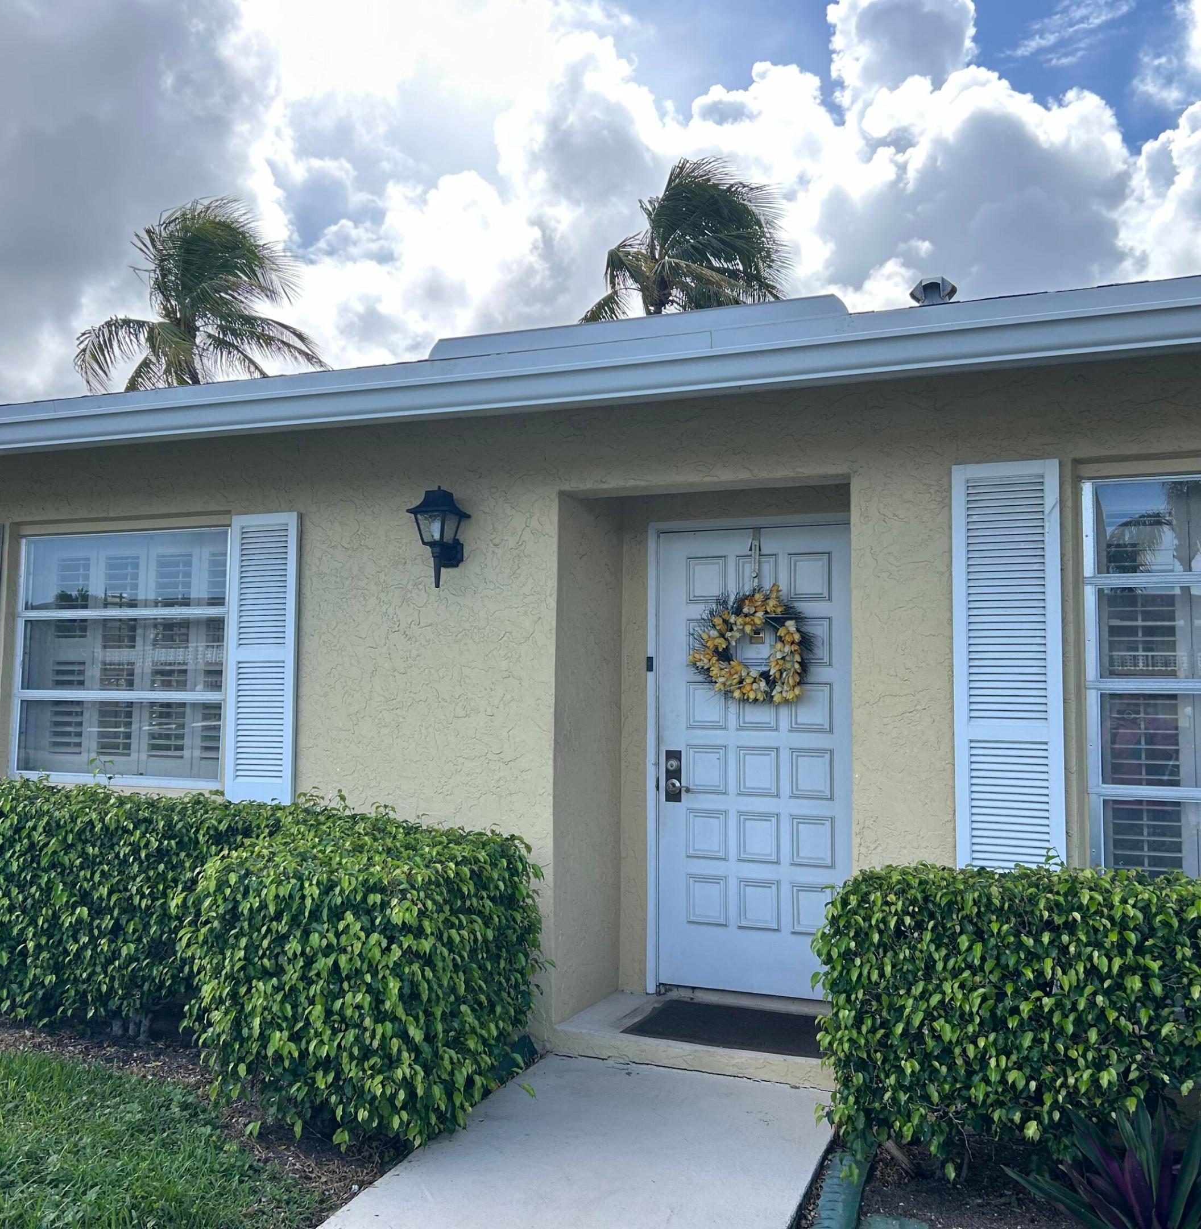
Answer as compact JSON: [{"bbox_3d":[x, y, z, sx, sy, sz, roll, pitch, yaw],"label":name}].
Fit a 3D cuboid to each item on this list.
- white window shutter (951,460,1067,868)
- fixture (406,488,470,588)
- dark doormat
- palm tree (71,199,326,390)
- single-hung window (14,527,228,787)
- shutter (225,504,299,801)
[{"bbox_3d":[1.427,0.239,4.307,0.357,1.550,0.035,-1,-4,22],"label":"white window shutter"},{"bbox_3d":[-0.663,-0.317,5.094,0.200,0.420,0.230,-1,-4,22],"label":"fixture"},{"bbox_3d":[0.590,1.628,4.880,0.880,0.015,0.560,-1,-4,22],"label":"dark doormat"},{"bbox_3d":[-7.832,-2.540,23.767,4.700,10.829,4.700,2,-4,-18],"label":"palm tree"},{"bbox_3d":[-2.324,0.206,5.940,1.290,1.202,0.080,-1,-4,22],"label":"single-hung window"},{"bbox_3d":[-1.526,0.209,5.518,0.355,1.322,0.035,-1,-4,22],"label":"shutter"}]

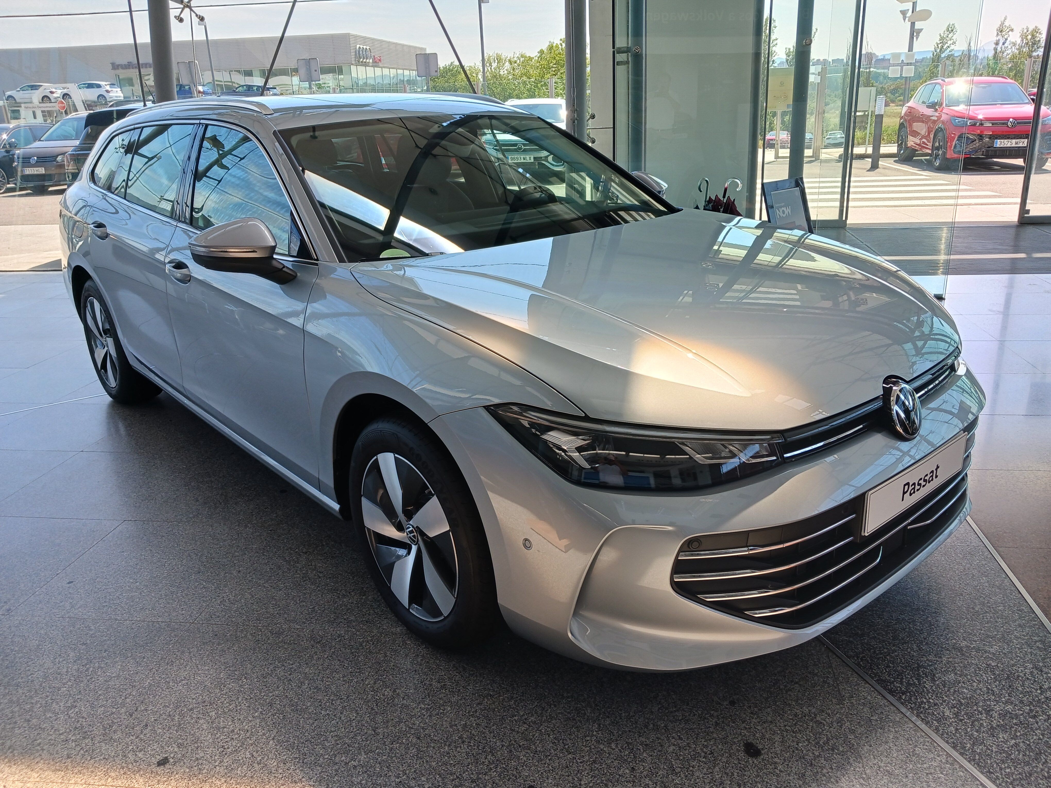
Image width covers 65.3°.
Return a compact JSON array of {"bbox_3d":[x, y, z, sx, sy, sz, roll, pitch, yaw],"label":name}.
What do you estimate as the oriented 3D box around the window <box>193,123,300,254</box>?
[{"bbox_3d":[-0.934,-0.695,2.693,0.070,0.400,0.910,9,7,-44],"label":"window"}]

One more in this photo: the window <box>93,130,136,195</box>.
[{"bbox_3d":[-1.957,-1.107,3.888,0.060,0.320,0.620,10,6,-40],"label":"window"}]

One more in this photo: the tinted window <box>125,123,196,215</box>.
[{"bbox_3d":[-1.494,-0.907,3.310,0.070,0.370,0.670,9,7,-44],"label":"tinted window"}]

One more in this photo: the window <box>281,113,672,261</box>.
[{"bbox_3d":[-0.107,-0.755,2.929,1.480,0.120,0.930,-17,53,-38],"label":"window"}]

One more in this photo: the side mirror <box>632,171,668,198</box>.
[{"bbox_3d":[0.620,-0.877,3.561,0.230,0.180,0.240,-17,24,-38],"label":"side mirror"}]

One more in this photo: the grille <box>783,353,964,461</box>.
[{"bbox_3d":[0.900,0.015,2.014,0.880,0.100,0.130,-17,24,-38],"label":"grille"}]

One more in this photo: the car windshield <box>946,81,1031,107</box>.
[{"bbox_3d":[8.668,-5.680,15.463,1.460,0.140,0.740,2,51,10],"label":"car windshield"}]

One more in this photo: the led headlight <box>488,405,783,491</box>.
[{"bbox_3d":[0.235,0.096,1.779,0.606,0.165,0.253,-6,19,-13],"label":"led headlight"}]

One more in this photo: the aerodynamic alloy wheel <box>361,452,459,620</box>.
[{"bbox_3d":[-0.256,0.363,2.235,0.180,0.470,0.470,-17,24,-38],"label":"aerodynamic alloy wheel"}]

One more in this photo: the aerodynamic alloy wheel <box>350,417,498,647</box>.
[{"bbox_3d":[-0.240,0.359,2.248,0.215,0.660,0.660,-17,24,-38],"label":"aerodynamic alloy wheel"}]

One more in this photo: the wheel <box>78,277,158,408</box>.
[{"bbox_3d":[-2.104,-0.287,4.293,0.215,0.660,0.660,-17,24,-38],"label":"wheel"}]

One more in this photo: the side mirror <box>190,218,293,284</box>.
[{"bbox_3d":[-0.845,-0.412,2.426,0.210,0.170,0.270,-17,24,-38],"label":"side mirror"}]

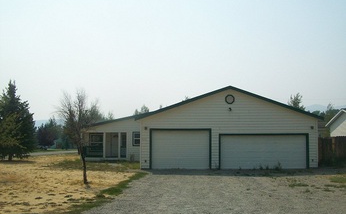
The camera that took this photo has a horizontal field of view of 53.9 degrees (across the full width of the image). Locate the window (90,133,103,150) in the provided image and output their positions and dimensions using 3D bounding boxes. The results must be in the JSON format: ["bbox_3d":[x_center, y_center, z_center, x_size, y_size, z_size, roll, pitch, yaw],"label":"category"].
[{"bbox_3d":[-6.780,3.140,30.200,1.200,1.500,0.120,0,-6,0],"label":"window"}]

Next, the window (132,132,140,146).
[{"bbox_3d":[-3.020,2.700,28.800,0.880,1.220,0.120,0,-6,0],"label":"window"}]

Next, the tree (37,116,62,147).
[{"bbox_3d":[-30.600,6.500,84.000,6.400,7.600,6.000,0,-6,0],"label":"tree"}]

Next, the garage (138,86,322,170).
[{"bbox_3d":[3.600,1.670,25.400,11.700,5.250,8.000,0,-6,0],"label":"garage"}]

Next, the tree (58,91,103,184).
[{"bbox_3d":[-3.950,1.240,14.300,1.950,3.950,1.900,0,-6,0],"label":"tree"}]

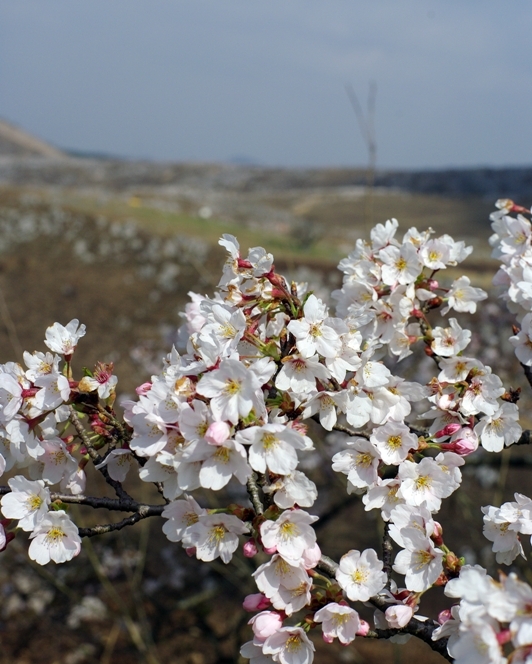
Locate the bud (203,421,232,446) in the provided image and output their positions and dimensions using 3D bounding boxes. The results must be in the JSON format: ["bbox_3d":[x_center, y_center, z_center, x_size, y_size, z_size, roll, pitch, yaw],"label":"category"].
[{"bbox_3d":[-0.032,0.067,1.100,0.018,0.015,0.015,-47,0,-35],"label":"bud"}]

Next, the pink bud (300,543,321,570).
[{"bbox_3d":[0.026,0.135,1.000,0.013,0.017,0.013,-6,12,0],"label":"pink bud"}]

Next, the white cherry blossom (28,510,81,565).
[{"bbox_3d":[-0.127,0.123,1.000,0.032,0.032,0.016,-1,13,-7],"label":"white cherry blossom"}]

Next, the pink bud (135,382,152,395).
[{"bbox_3d":[-0.075,0.035,1.020,0.011,0.008,0.008,-15,0,-9],"label":"pink bud"}]

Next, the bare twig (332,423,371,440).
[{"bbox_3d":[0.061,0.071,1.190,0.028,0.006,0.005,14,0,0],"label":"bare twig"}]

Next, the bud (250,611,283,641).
[{"bbox_3d":[0.000,0.201,1.140,0.022,0.019,0.019,-45,0,-29],"label":"bud"}]

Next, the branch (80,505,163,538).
[{"bbox_3d":[-0.087,0.114,1.000,0.053,0.011,0.012,-16,0,0],"label":"branch"}]

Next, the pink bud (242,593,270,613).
[{"bbox_3d":[-0.006,0.187,1.150,0.021,0.013,0.013,-9,0,-15],"label":"pink bud"}]

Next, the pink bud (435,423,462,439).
[{"bbox_3d":[0.129,0.069,1.170,0.021,0.008,0.008,-26,0,12],"label":"pink bud"}]

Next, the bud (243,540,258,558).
[{"bbox_3d":[-0.009,0.131,1.000,0.009,0.011,0.009,15,-9,0],"label":"bud"}]

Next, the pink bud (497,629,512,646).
[{"bbox_3d":[0.144,0.183,1.000,0.014,0.009,0.009,-25,0,18],"label":"pink bud"}]

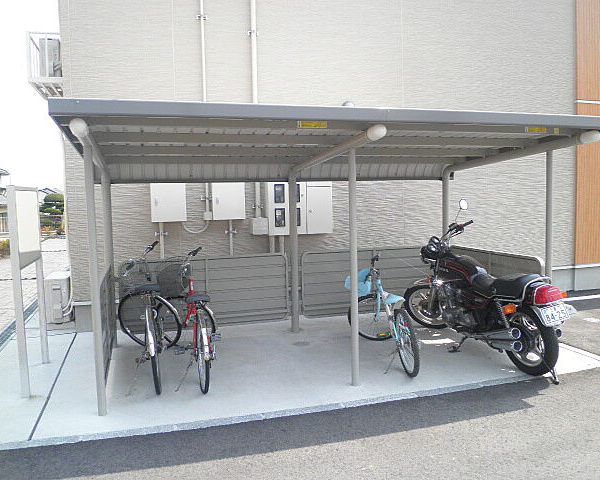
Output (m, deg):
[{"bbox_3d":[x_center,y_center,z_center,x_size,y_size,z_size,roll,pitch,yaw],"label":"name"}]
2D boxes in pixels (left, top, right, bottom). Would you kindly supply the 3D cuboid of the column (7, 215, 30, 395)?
[{"bbox_3d":[-2.059,0.401,3.518,0.060,1.545,0.060,-3,6,-17],"label":"column"}]

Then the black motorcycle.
[{"bbox_3d":[1.707,0.423,4.791,0.830,1.380,2.140,-3,6,-17],"label":"black motorcycle"}]

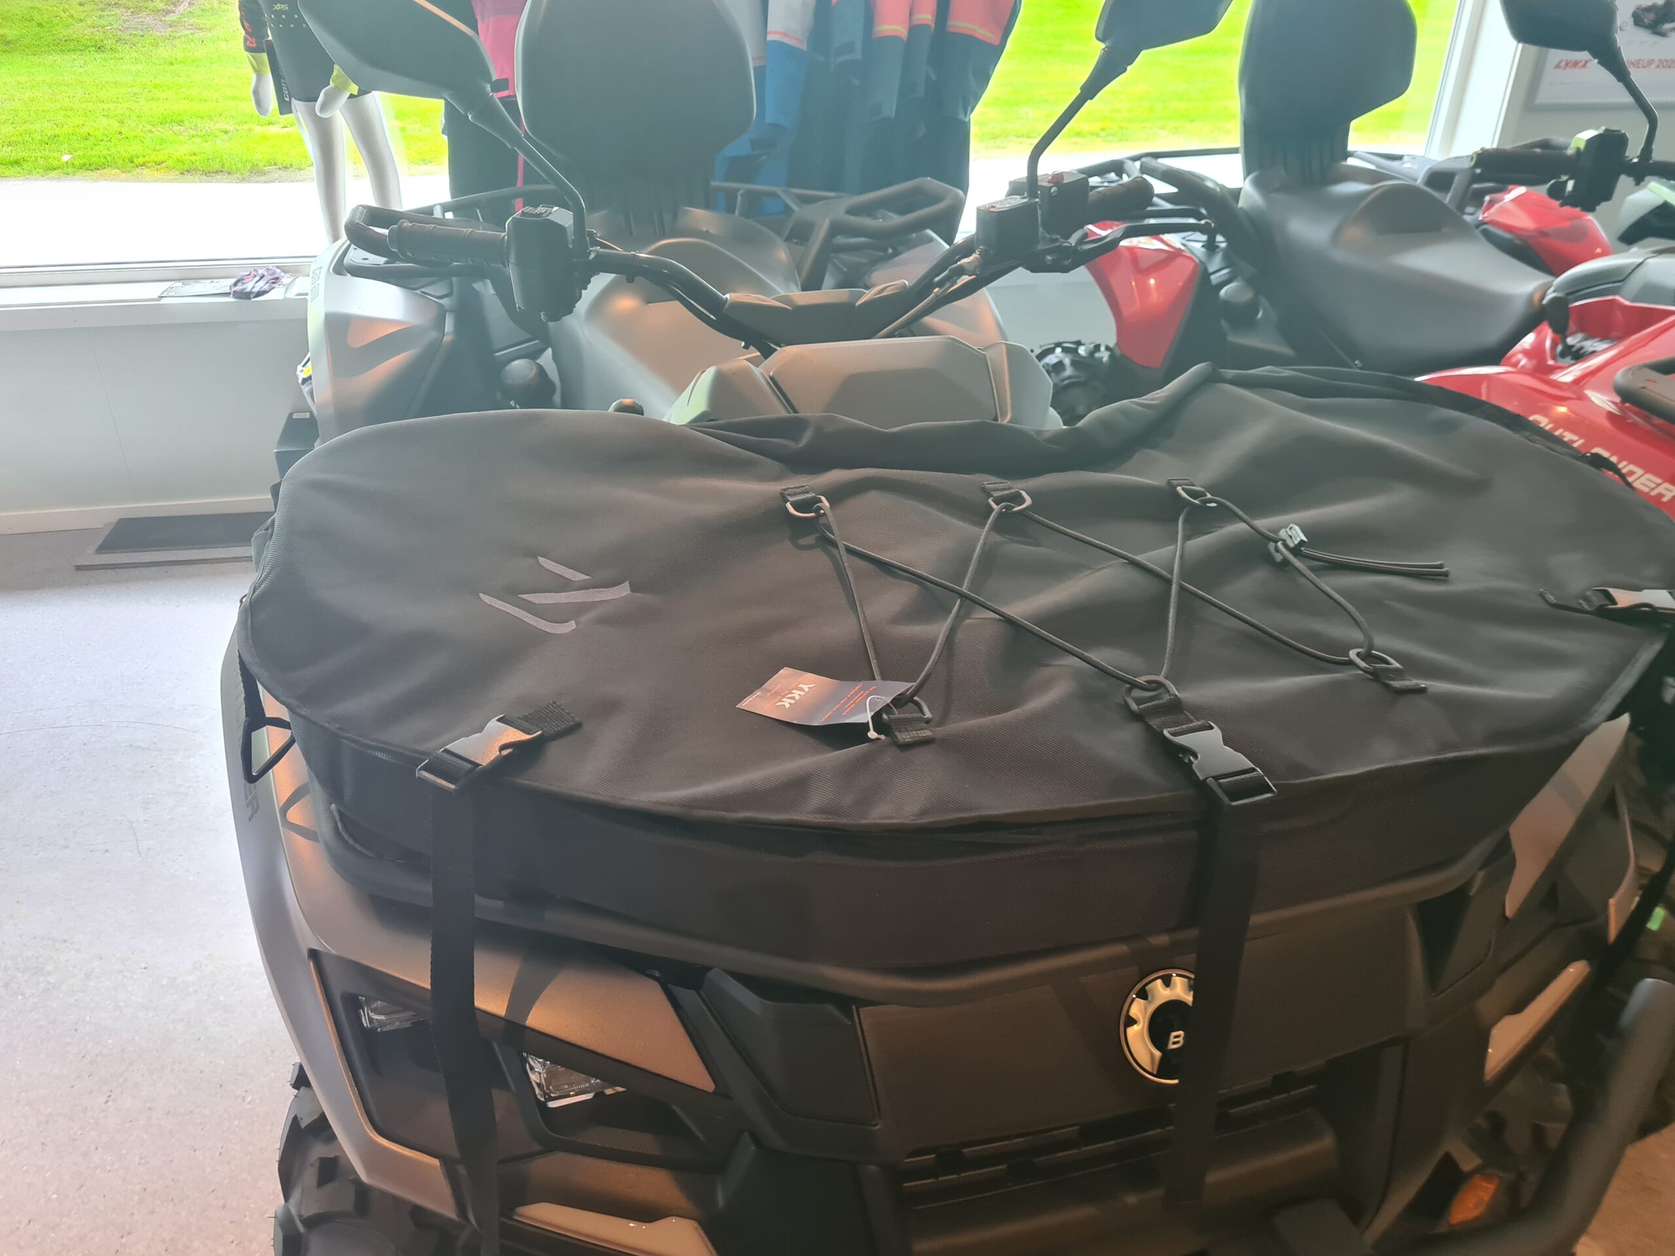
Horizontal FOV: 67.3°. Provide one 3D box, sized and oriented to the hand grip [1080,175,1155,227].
[{"bbox_3d":[0.305,-0.467,1.380,0.110,0.035,0.036,-25,36,-30],"label":"hand grip"}]

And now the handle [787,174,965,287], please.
[{"bbox_3d":[0.058,-0.605,1.950,0.225,0.150,0.170,-9,28,-17],"label":"handle"}]

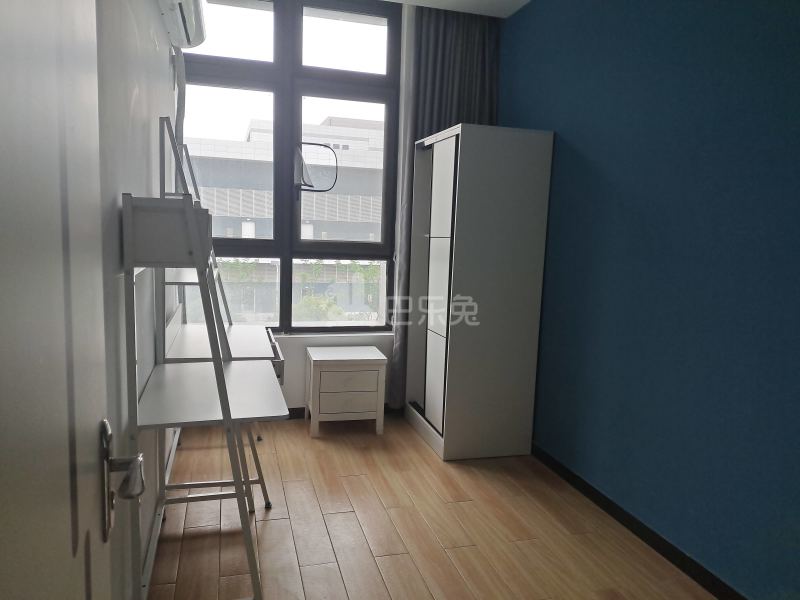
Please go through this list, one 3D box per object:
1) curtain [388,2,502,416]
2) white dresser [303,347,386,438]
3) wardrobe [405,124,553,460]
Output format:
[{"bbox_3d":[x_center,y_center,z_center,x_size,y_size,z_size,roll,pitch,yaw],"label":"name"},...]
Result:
[{"bbox_3d":[0.298,-0.598,4.115,0.658,2.792,0.123,0,8,-17],"label":"curtain"},{"bbox_3d":[-0.370,0.614,3.923,0.480,0.520,0.375,0,8,-14],"label":"white dresser"},{"bbox_3d":[0.455,-0.059,3.726,0.567,1.924,0.801,0,8,-17],"label":"wardrobe"}]

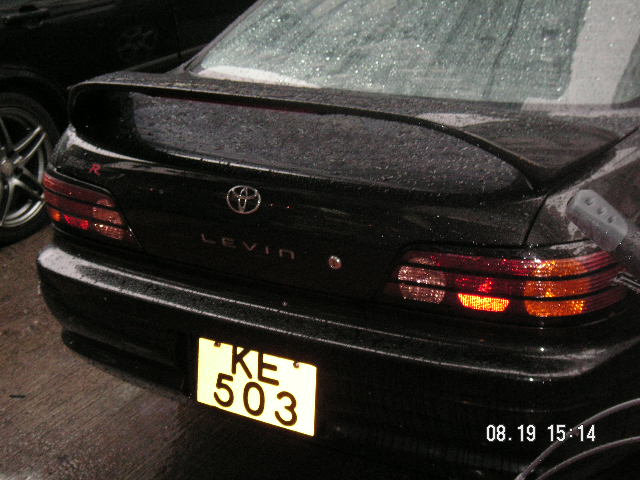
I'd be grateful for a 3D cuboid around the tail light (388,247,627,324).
[{"bbox_3d":[0.374,0.071,2.179,0.451,0.138,0.246,10,20,31],"label":"tail light"}]

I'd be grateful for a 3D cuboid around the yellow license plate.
[{"bbox_3d":[-0.150,0.333,2.485,0.332,0.172,0.012,10,14,31],"label":"yellow license plate"}]

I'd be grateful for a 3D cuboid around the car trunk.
[{"bbox_3d":[-0.026,-0.177,2.536,1.287,0.427,0.626,10,20,31],"label":"car trunk"}]

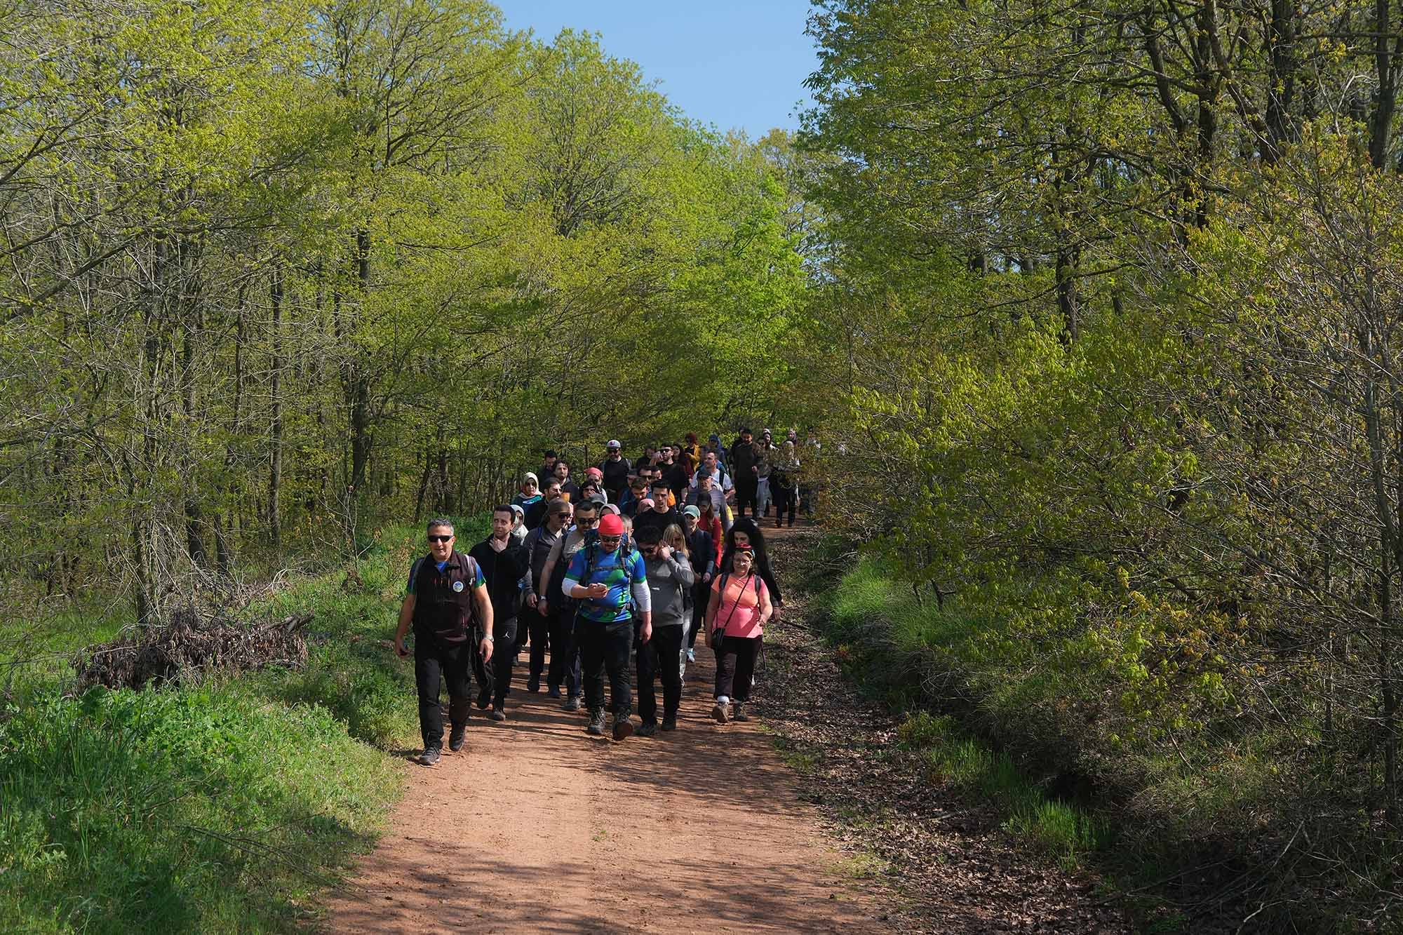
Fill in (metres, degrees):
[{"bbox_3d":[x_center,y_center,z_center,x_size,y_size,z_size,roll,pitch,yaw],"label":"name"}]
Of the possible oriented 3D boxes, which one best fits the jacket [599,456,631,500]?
[{"bbox_3d":[-1.240,0.166,41.000,0.520,0.680,0.300,0,1,0],"label":"jacket"}]

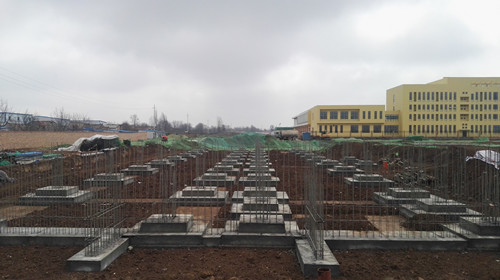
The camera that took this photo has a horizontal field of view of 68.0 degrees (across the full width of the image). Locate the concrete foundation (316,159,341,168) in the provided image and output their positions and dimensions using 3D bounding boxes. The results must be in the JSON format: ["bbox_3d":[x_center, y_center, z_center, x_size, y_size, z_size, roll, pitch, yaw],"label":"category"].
[{"bbox_3d":[7.362,2.264,34.033,2.365,0.562,1.787,0,1,1],"label":"concrete foundation"}]

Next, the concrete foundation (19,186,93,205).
[{"bbox_3d":[-9.191,2.594,17.715,2.491,0.609,1.997,0,1,1],"label":"concrete foundation"}]

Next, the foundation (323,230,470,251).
[{"bbox_3d":[3.805,2.755,10.228,3.828,0.229,0.968,0,1,1],"label":"foundation"}]

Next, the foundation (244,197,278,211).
[{"bbox_3d":[0.410,2.518,14.501,1.328,0.298,1.342,0,1,1],"label":"foundation"}]

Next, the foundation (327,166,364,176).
[{"bbox_3d":[7.232,2.350,28.075,2.365,0.562,1.787,0,1,1],"label":"foundation"}]

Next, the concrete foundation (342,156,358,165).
[{"bbox_3d":[11.313,2.286,42.320,1.778,0.577,1.716,0,1,1],"label":"concrete foundation"}]

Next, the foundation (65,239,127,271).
[{"bbox_3d":[-3.623,2.758,9.014,0.729,0.232,1.734,0,1,1],"label":"foundation"}]

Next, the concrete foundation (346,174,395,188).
[{"bbox_3d":[7.105,2.435,22.215,2.365,0.562,1.787,0,1,1],"label":"concrete foundation"}]

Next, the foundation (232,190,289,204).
[{"bbox_3d":[0.473,2.739,17.603,2.555,0.312,2.090,0,1,1],"label":"foundation"}]

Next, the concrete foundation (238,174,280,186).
[{"bbox_3d":[0.594,2.515,23.751,2.467,0.603,2.184,0,1,1],"label":"concrete foundation"}]

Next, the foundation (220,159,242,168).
[{"bbox_3d":[-1.805,2.244,34.232,2.365,0.562,1.787,0,1,1],"label":"foundation"}]

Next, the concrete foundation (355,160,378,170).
[{"bbox_3d":[11.205,2.358,36.074,1.903,0.593,1.810,0,1,1],"label":"concrete foundation"}]

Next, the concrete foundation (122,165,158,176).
[{"bbox_3d":[-8.396,2.317,28.414,2.365,0.562,1.787,0,1,1],"label":"concrete foundation"}]

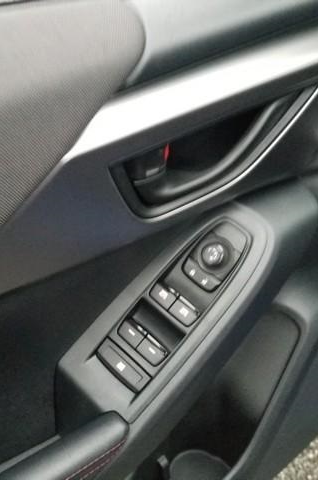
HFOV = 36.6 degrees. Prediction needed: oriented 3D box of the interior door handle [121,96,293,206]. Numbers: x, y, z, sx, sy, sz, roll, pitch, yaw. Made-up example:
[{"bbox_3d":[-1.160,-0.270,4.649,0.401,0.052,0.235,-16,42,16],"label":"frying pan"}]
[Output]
[{"bbox_3d":[0.048,-0.080,0.430,0.165,0.052,0.038,-25,39,-24],"label":"interior door handle"}]

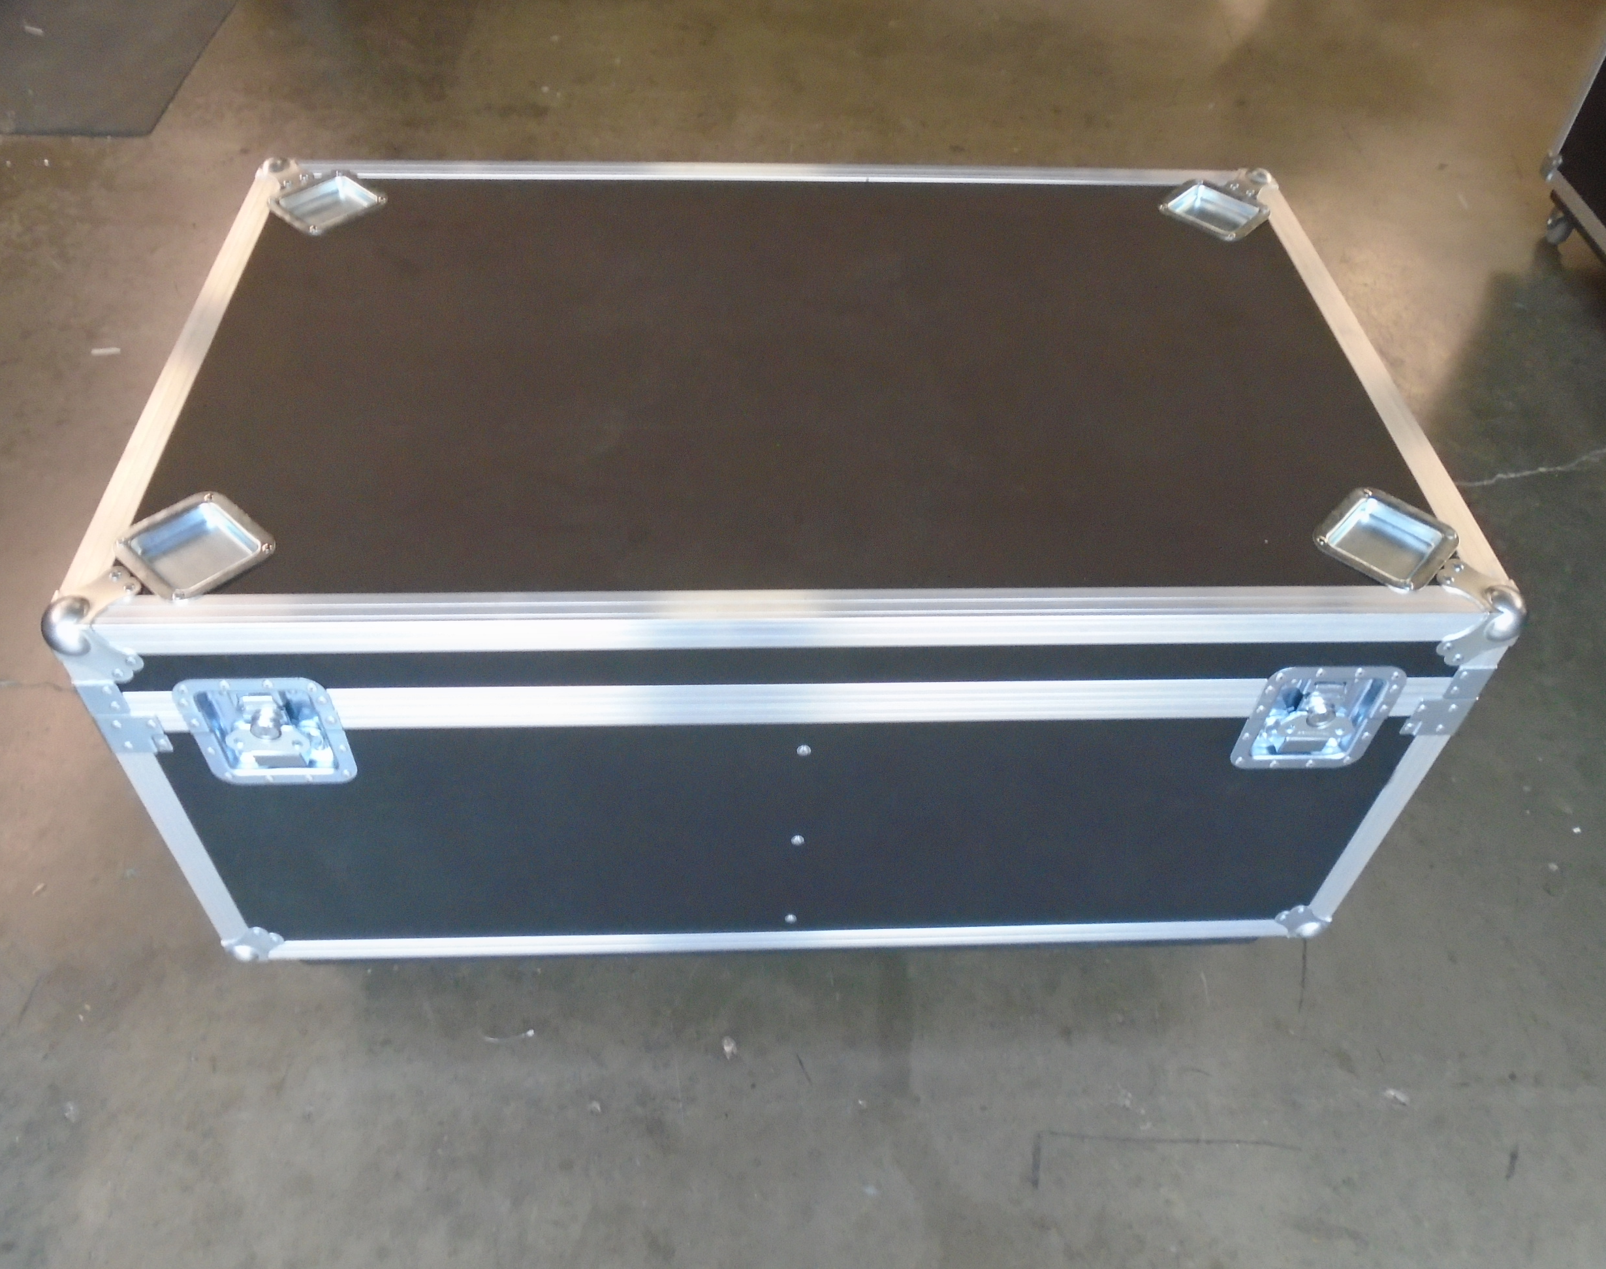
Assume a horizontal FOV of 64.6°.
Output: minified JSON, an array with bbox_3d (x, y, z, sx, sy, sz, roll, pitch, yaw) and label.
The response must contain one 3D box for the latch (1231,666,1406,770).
[{"bbox_3d":[0.409,0.062,1.015,0.113,0.128,0.021,-1,47,-3],"label":"latch"}]

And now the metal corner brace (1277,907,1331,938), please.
[{"bbox_3d":[0.488,0.262,1.267,0.056,0.061,0.058,-1,47,-3],"label":"metal corner brace"}]

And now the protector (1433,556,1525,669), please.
[{"bbox_3d":[0.502,-0.017,0.966,0.059,0.060,0.059,-1,47,-3],"label":"protector"}]

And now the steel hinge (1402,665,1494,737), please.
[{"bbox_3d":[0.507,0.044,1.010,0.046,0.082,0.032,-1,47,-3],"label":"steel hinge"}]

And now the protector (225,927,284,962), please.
[{"bbox_3d":[-0.511,0.269,1.206,0.054,0.064,0.058,-1,47,-3],"label":"protector"}]

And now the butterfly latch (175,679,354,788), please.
[{"bbox_3d":[-0.403,0.069,0.966,0.112,0.127,0.021,-1,47,-3],"label":"butterfly latch"}]

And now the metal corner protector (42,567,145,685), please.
[{"bbox_3d":[-0.494,-0.007,0.907,0.060,0.061,0.059,-1,47,-3],"label":"metal corner protector"}]

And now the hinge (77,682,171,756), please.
[{"bbox_3d":[-0.502,0.053,0.950,0.046,0.081,0.032,-1,47,-3],"label":"hinge"}]

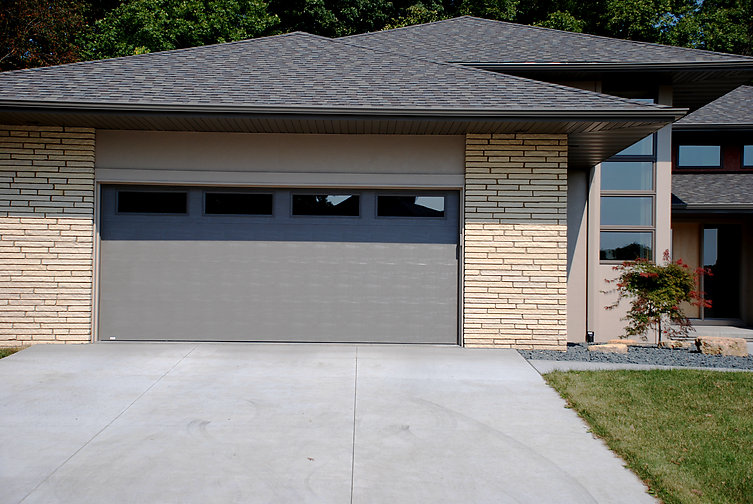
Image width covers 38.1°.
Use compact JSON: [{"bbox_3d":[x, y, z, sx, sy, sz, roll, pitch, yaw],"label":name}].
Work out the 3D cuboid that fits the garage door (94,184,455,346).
[{"bbox_3d":[-1.335,0.178,14.921,4.880,2.140,0.100,1,-2,-1],"label":"garage door"}]

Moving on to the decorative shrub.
[{"bbox_3d":[4.438,0.724,17.136,1.620,1.480,1.500,1,-2,-1],"label":"decorative shrub"}]

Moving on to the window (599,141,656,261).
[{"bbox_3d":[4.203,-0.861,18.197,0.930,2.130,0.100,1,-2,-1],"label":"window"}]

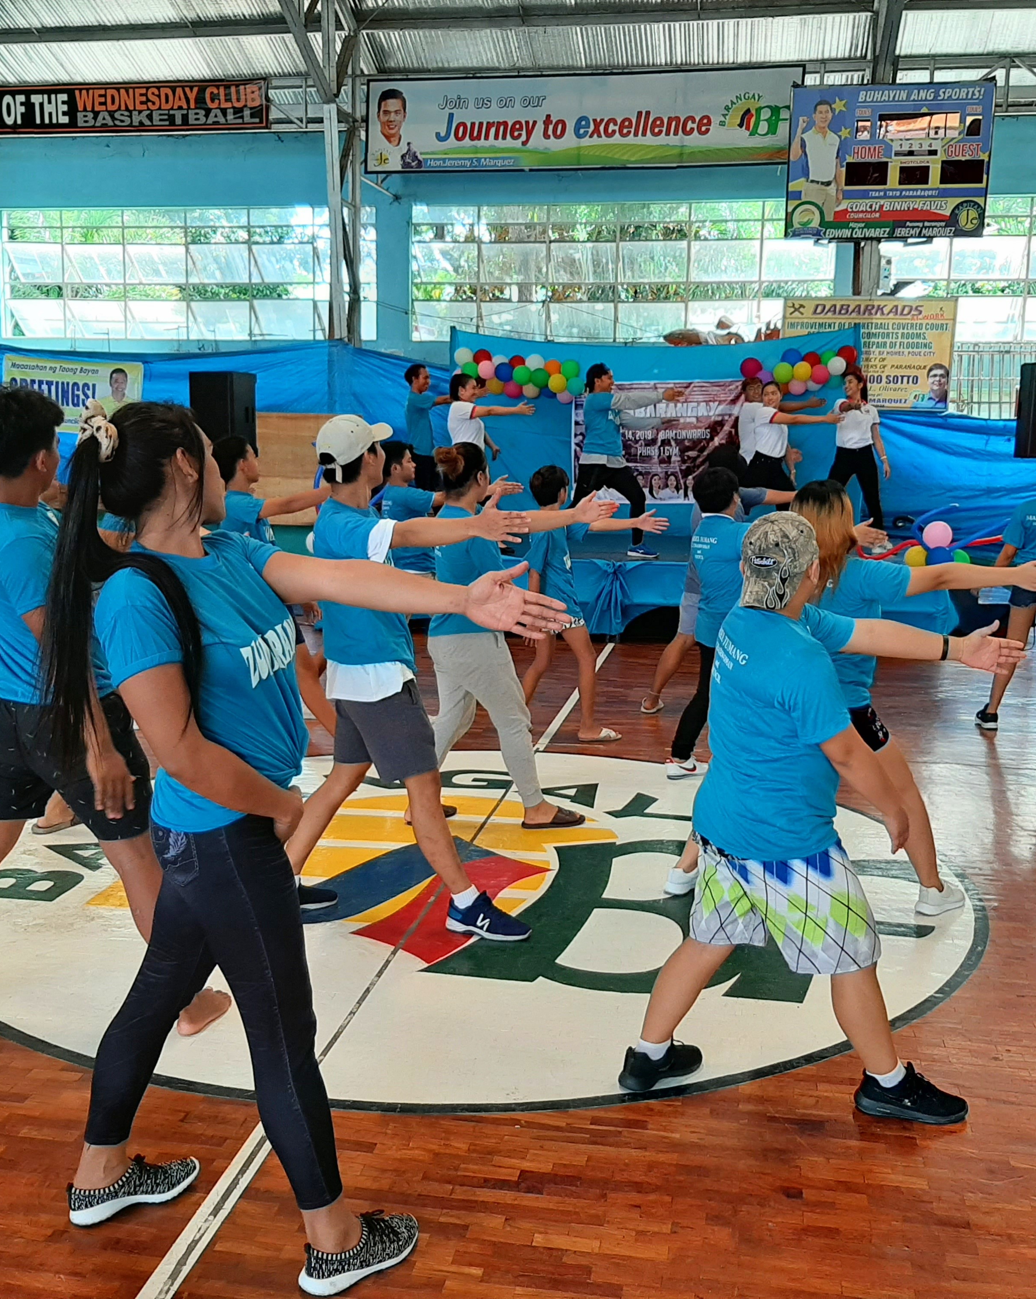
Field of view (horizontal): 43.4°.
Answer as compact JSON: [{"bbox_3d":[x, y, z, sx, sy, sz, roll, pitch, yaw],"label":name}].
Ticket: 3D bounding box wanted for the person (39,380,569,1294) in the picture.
[{"bbox_3d":[-0.380,0.341,2.348,0.900,1.540,0.520,1,9,0],"label":"person"}]

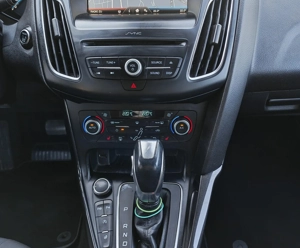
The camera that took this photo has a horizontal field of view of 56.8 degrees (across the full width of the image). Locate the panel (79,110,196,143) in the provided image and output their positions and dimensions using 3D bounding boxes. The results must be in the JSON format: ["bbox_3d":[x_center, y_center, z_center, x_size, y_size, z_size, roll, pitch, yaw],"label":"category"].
[{"bbox_3d":[-0.022,0.004,0.498,0.211,0.058,0.025,0,0,2],"label":"panel"}]

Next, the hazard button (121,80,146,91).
[{"bbox_3d":[-0.026,-0.061,0.440,0.041,0.018,0.010,0,7,2],"label":"hazard button"}]

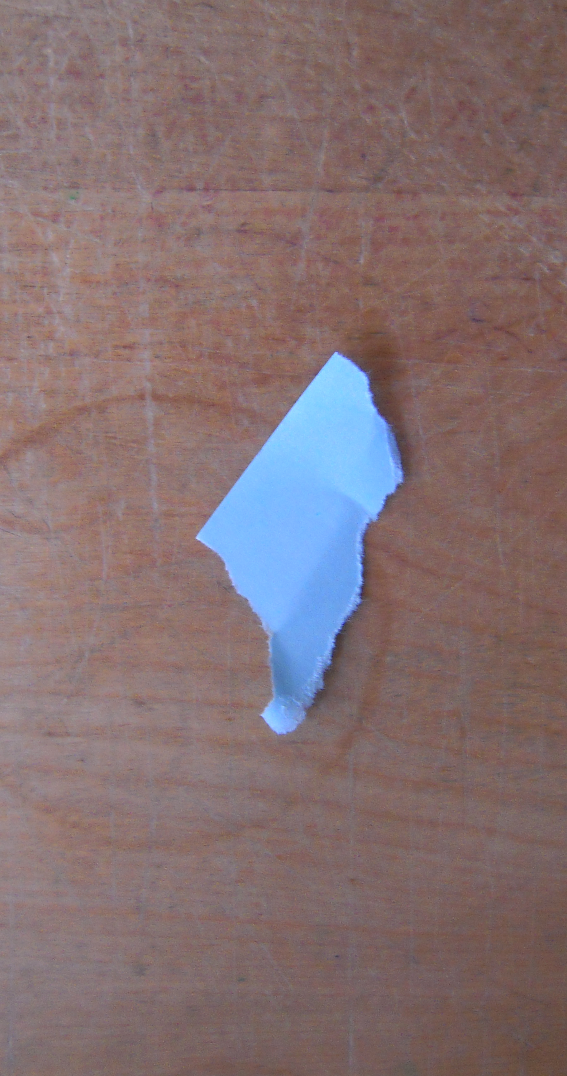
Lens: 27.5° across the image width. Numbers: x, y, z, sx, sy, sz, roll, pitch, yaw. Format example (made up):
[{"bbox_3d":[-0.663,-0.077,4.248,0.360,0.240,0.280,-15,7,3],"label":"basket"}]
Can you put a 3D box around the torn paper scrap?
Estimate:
[{"bbox_3d":[0.002,0.000,0.209,0.033,0.011,0.067,26,88,1],"label":"torn paper scrap"}]

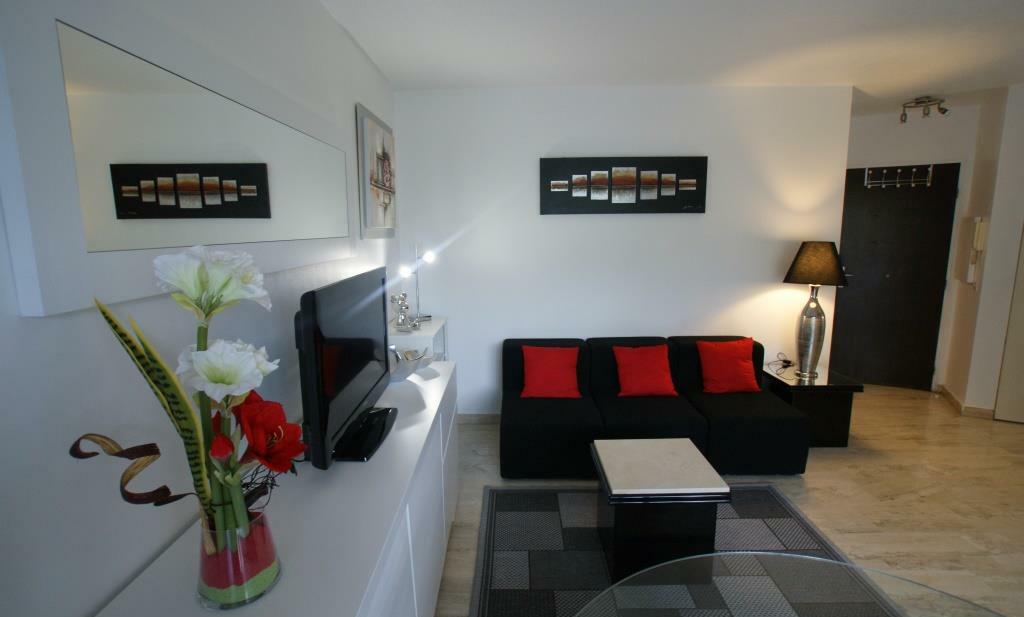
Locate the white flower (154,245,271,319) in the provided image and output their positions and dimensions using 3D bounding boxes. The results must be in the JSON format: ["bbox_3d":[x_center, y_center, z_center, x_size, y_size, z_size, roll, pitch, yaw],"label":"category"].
[{"bbox_3d":[-0.535,-0.048,0.816,0.185,0.130,0.165,-6,11,-30],"label":"white flower"}]

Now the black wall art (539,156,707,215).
[{"bbox_3d":[0.818,-0.894,3.313,1.205,0.400,0.030,-1,10,1],"label":"black wall art"}]

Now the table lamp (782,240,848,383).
[{"bbox_3d":[2.079,0.015,3.159,0.370,0.945,0.370,-1,9,-1],"label":"table lamp"}]

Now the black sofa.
[{"bbox_3d":[0.886,0.639,3.142,1.910,0.715,0.750,-1,10,1],"label":"black sofa"}]

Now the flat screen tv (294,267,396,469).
[{"bbox_3d":[-0.544,0.165,1.556,0.200,0.545,0.700,-1,9,0],"label":"flat screen tv"}]

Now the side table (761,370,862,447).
[{"bbox_3d":[2.099,0.704,3.299,0.483,0.460,0.485,-1,9,-1],"label":"side table"}]

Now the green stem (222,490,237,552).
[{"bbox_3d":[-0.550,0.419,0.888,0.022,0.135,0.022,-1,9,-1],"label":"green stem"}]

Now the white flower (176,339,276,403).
[{"bbox_3d":[-0.563,0.120,0.897,0.155,0.115,0.130,-6,11,-29],"label":"white flower"}]

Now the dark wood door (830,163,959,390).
[{"bbox_3d":[3.482,-0.259,4.226,0.870,2.045,0.050,2,10,16],"label":"dark wood door"}]

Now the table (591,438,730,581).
[{"bbox_3d":[0.661,0.939,2.142,0.500,0.469,0.470,-1,10,1],"label":"table"}]

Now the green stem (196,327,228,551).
[{"bbox_3d":[-0.571,0.256,0.866,0.030,0.460,0.025,2,9,-1],"label":"green stem"}]

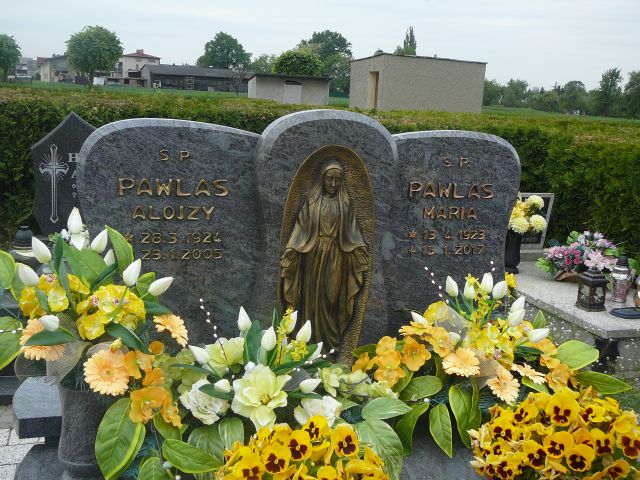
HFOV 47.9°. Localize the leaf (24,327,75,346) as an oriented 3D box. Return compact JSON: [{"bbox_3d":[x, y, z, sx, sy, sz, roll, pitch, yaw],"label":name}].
[{"bbox_3d":[-0.593,0.211,1.580,0.115,0.042,0.030,-3,13,-26],"label":"leaf"}]

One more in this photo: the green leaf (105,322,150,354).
[{"bbox_3d":[-0.447,0.230,1.680,0.120,0.036,0.035,34,12,14],"label":"green leaf"}]

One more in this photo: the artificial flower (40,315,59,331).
[{"bbox_3d":[-0.594,0.181,1.580,0.036,0.036,0.058,-30,-38,27],"label":"artificial flower"}]

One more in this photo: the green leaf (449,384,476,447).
[{"bbox_3d":[0.391,0.482,1.980,0.078,0.165,0.050,1,12,5],"label":"green leaf"}]

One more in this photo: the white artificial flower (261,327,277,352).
[{"bbox_3d":[-0.129,0.251,1.820,0.038,0.064,0.038,5,18,-19],"label":"white artificial flower"}]

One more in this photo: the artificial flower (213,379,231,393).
[{"bbox_3d":[-0.243,0.364,1.800,0.035,0.035,0.055,13,3,41],"label":"artificial flower"}]

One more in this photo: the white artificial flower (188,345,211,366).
[{"bbox_3d":[-0.294,0.281,1.760,0.066,0.036,0.036,40,-2,-9],"label":"white artificial flower"}]

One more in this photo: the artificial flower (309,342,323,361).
[{"bbox_3d":[-0.014,0.306,1.960,0.036,0.062,0.036,34,-3,-3],"label":"artificial flower"}]

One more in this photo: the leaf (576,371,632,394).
[{"bbox_3d":[0.783,0.395,2.000,0.155,0.030,0.070,12,41,11],"label":"leaf"}]

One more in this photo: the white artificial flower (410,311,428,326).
[{"bbox_3d":[0.291,0.229,2.090,0.058,0.034,0.034,43,0,-9],"label":"white artificial flower"}]

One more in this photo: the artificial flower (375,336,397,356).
[{"bbox_3d":[0.186,0.298,2.020,0.060,0.056,0.035,3,12,1],"label":"artificial flower"}]

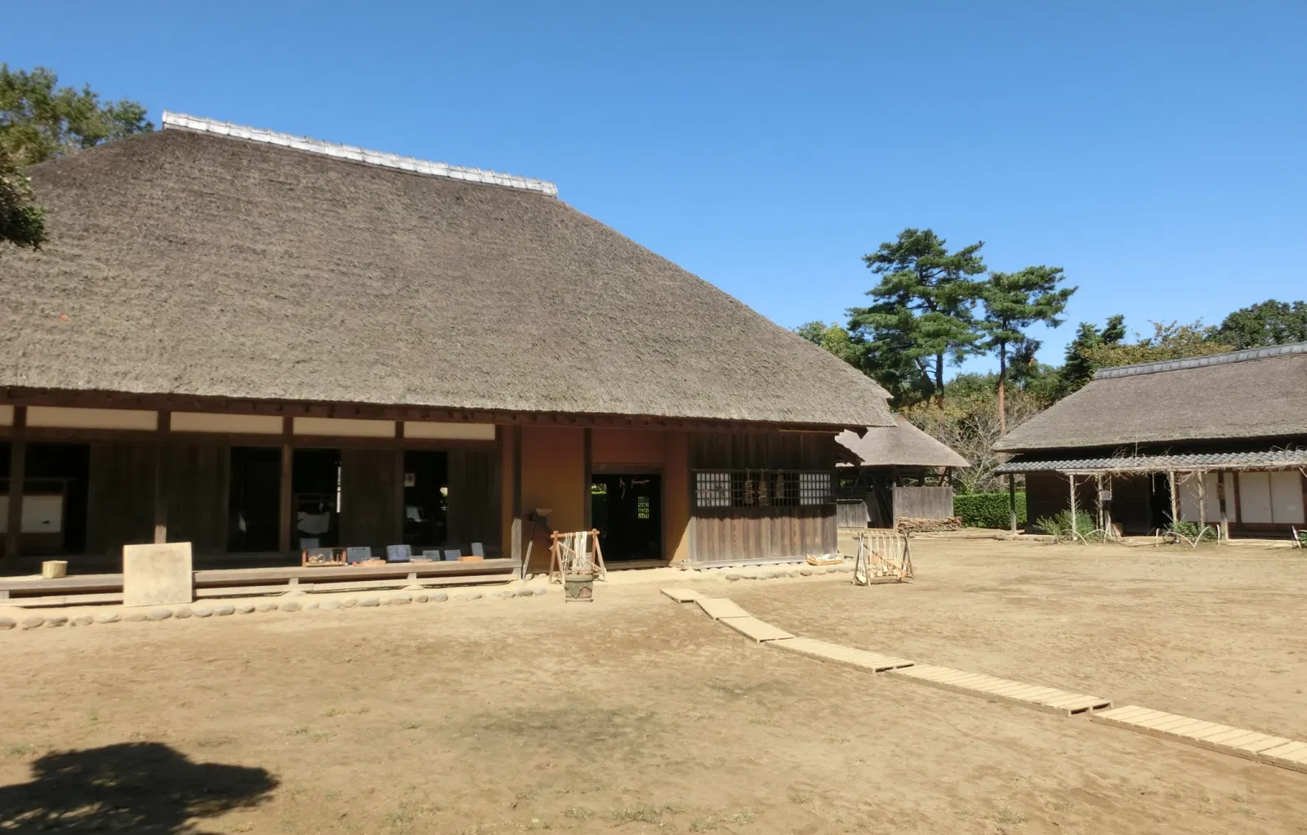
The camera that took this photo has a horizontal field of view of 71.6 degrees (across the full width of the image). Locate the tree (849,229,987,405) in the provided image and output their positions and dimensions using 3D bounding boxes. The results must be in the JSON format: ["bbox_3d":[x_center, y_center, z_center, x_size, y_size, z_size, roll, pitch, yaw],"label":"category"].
[{"bbox_3d":[15.383,-2.512,52.402,7.910,16.885,7.514,-2,-5,16],"label":"tree"}]

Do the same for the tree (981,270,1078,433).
[{"bbox_3d":[21.601,-1.408,52.303,5.625,14.592,5.344,-2,-5,22],"label":"tree"}]

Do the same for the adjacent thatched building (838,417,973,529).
[{"bbox_3d":[9.674,2.374,38.690,4.200,4.861,5.800,2,-6,-29],"label":"adjacent thatched building"}]

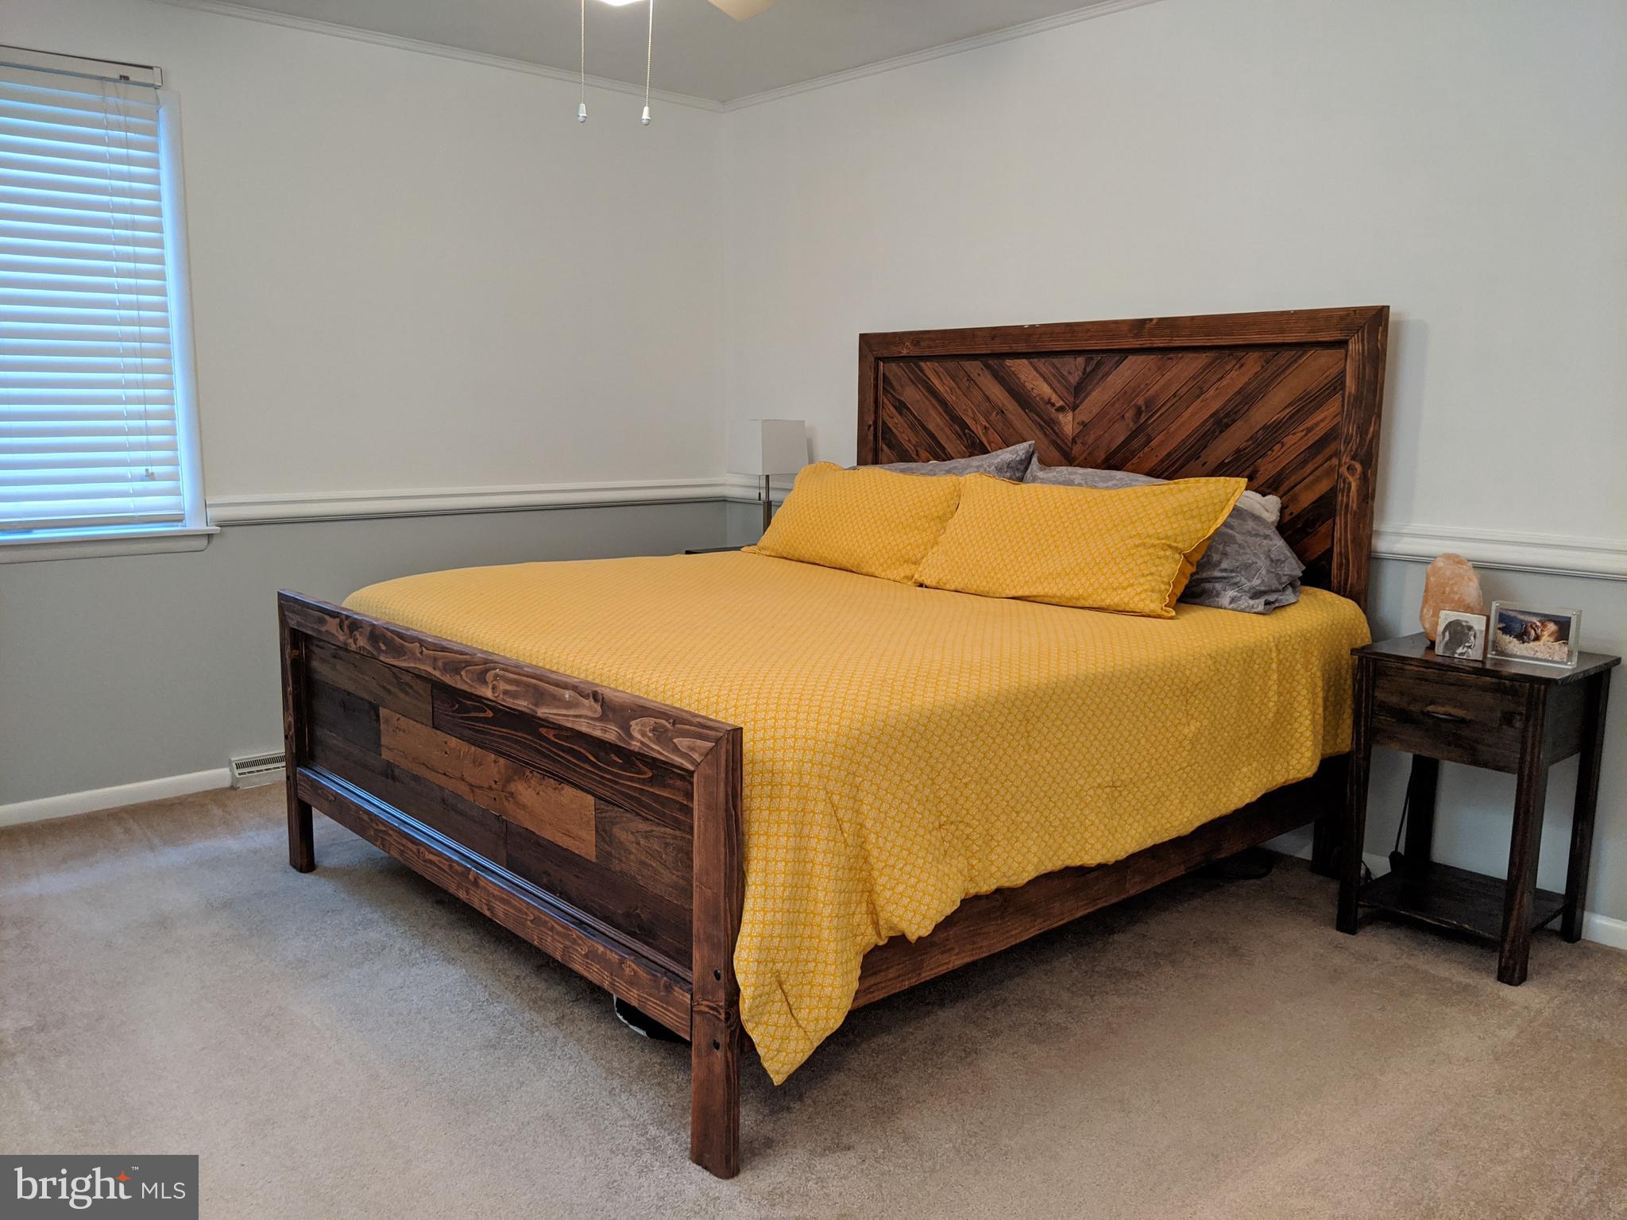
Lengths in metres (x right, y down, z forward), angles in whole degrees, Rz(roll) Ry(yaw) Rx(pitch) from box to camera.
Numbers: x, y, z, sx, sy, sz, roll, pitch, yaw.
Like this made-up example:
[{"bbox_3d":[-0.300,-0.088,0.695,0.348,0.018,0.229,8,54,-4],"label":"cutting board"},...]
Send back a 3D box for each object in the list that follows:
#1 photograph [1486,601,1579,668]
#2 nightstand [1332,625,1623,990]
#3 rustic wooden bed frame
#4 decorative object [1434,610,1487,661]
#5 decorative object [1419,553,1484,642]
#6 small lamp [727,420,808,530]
[{"bbox_3d":[1.658,0.056,2.919,0.027,0.128,0.180,-7,12,-41],"label":"photograph"},{"bbox_3d":[1.592,0.453,3.075,0.404,0.704,0.452,-7,12,-41],"label":"nightstand"},{"bbox_3d":[0.029,-0.040,3.407,2.188,1.543,1.996,-7,12,-41],"label":"rustic wooden bed frame"},{"bbox_3d":[1.518,0.060,2.964,0.024,0.105,0.103,-7,12,-41],"label":"decorative object"},{"bbox_3d":[1.562,-0.024,3.101,0.136,0.230,0.144,-7,12,-41],"label":"decorative object"},{"bbox_3d":[-0.185,-0.478,4.987,0.213,0.522,0.213,-7,12,-41],"label":"small lamp"}]

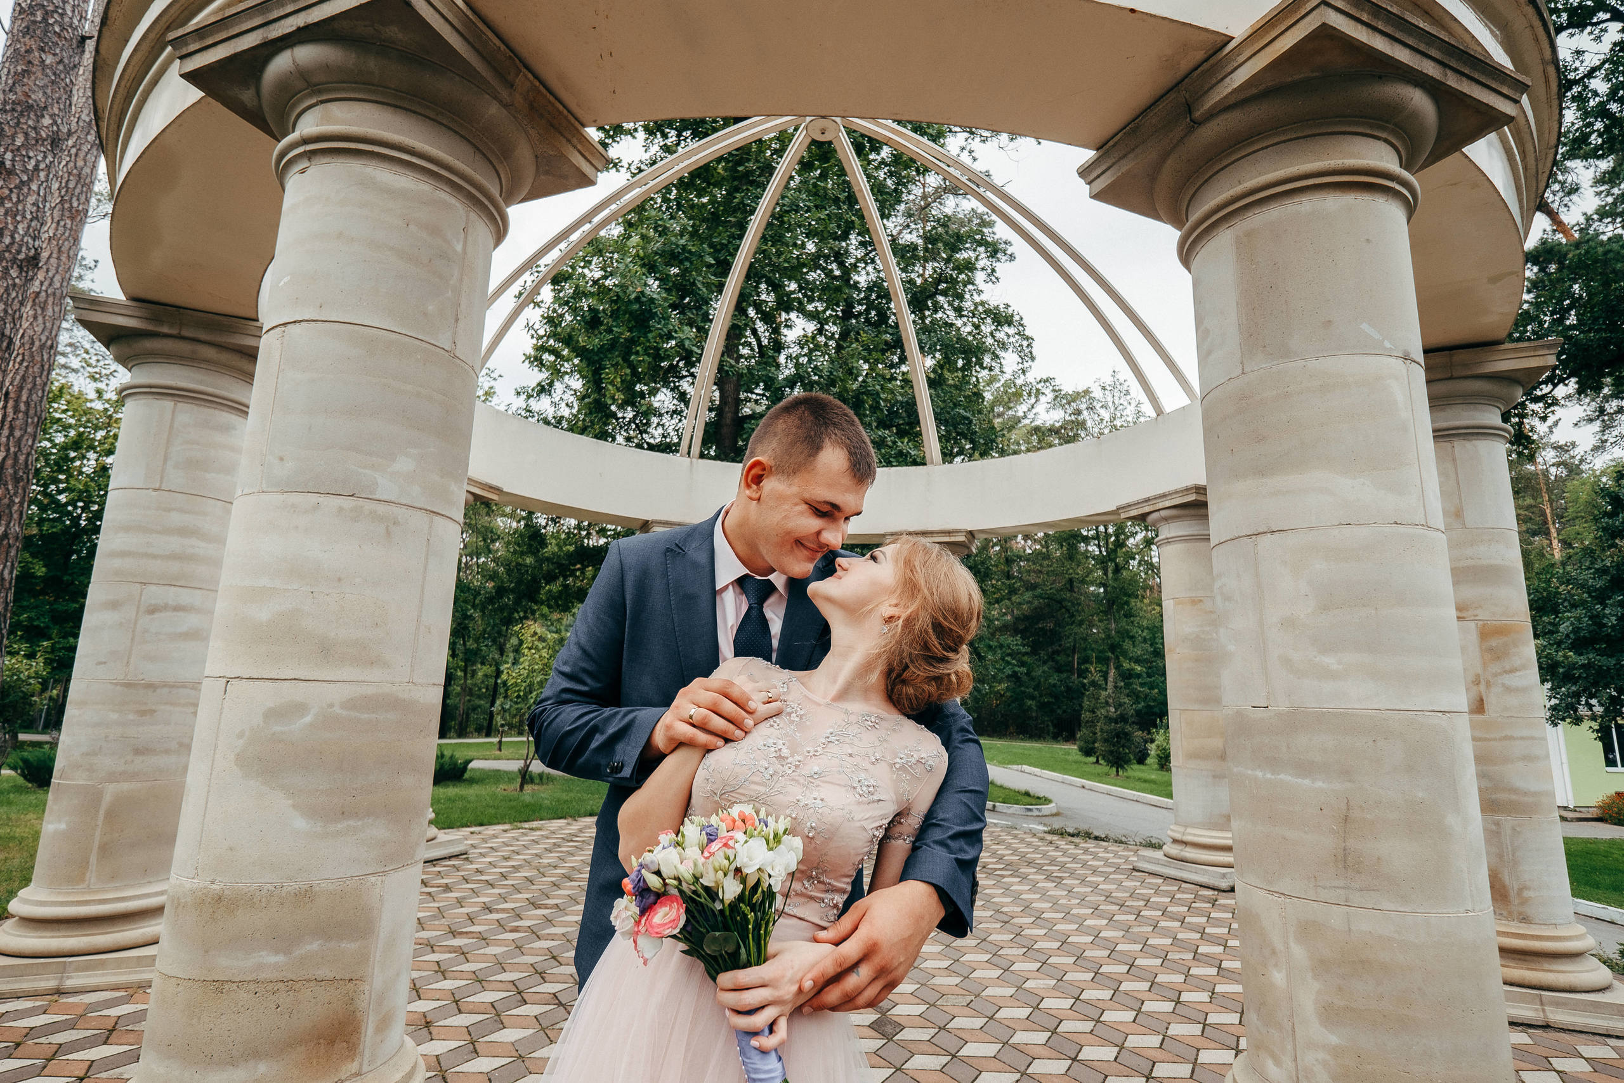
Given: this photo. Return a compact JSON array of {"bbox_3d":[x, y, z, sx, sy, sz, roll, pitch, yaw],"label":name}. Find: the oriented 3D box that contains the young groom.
[{"bbox_3d":[-0.084,0.674,1.012,0.610,1.750,0.470,3,-11,-7],"label":"young groom"}]

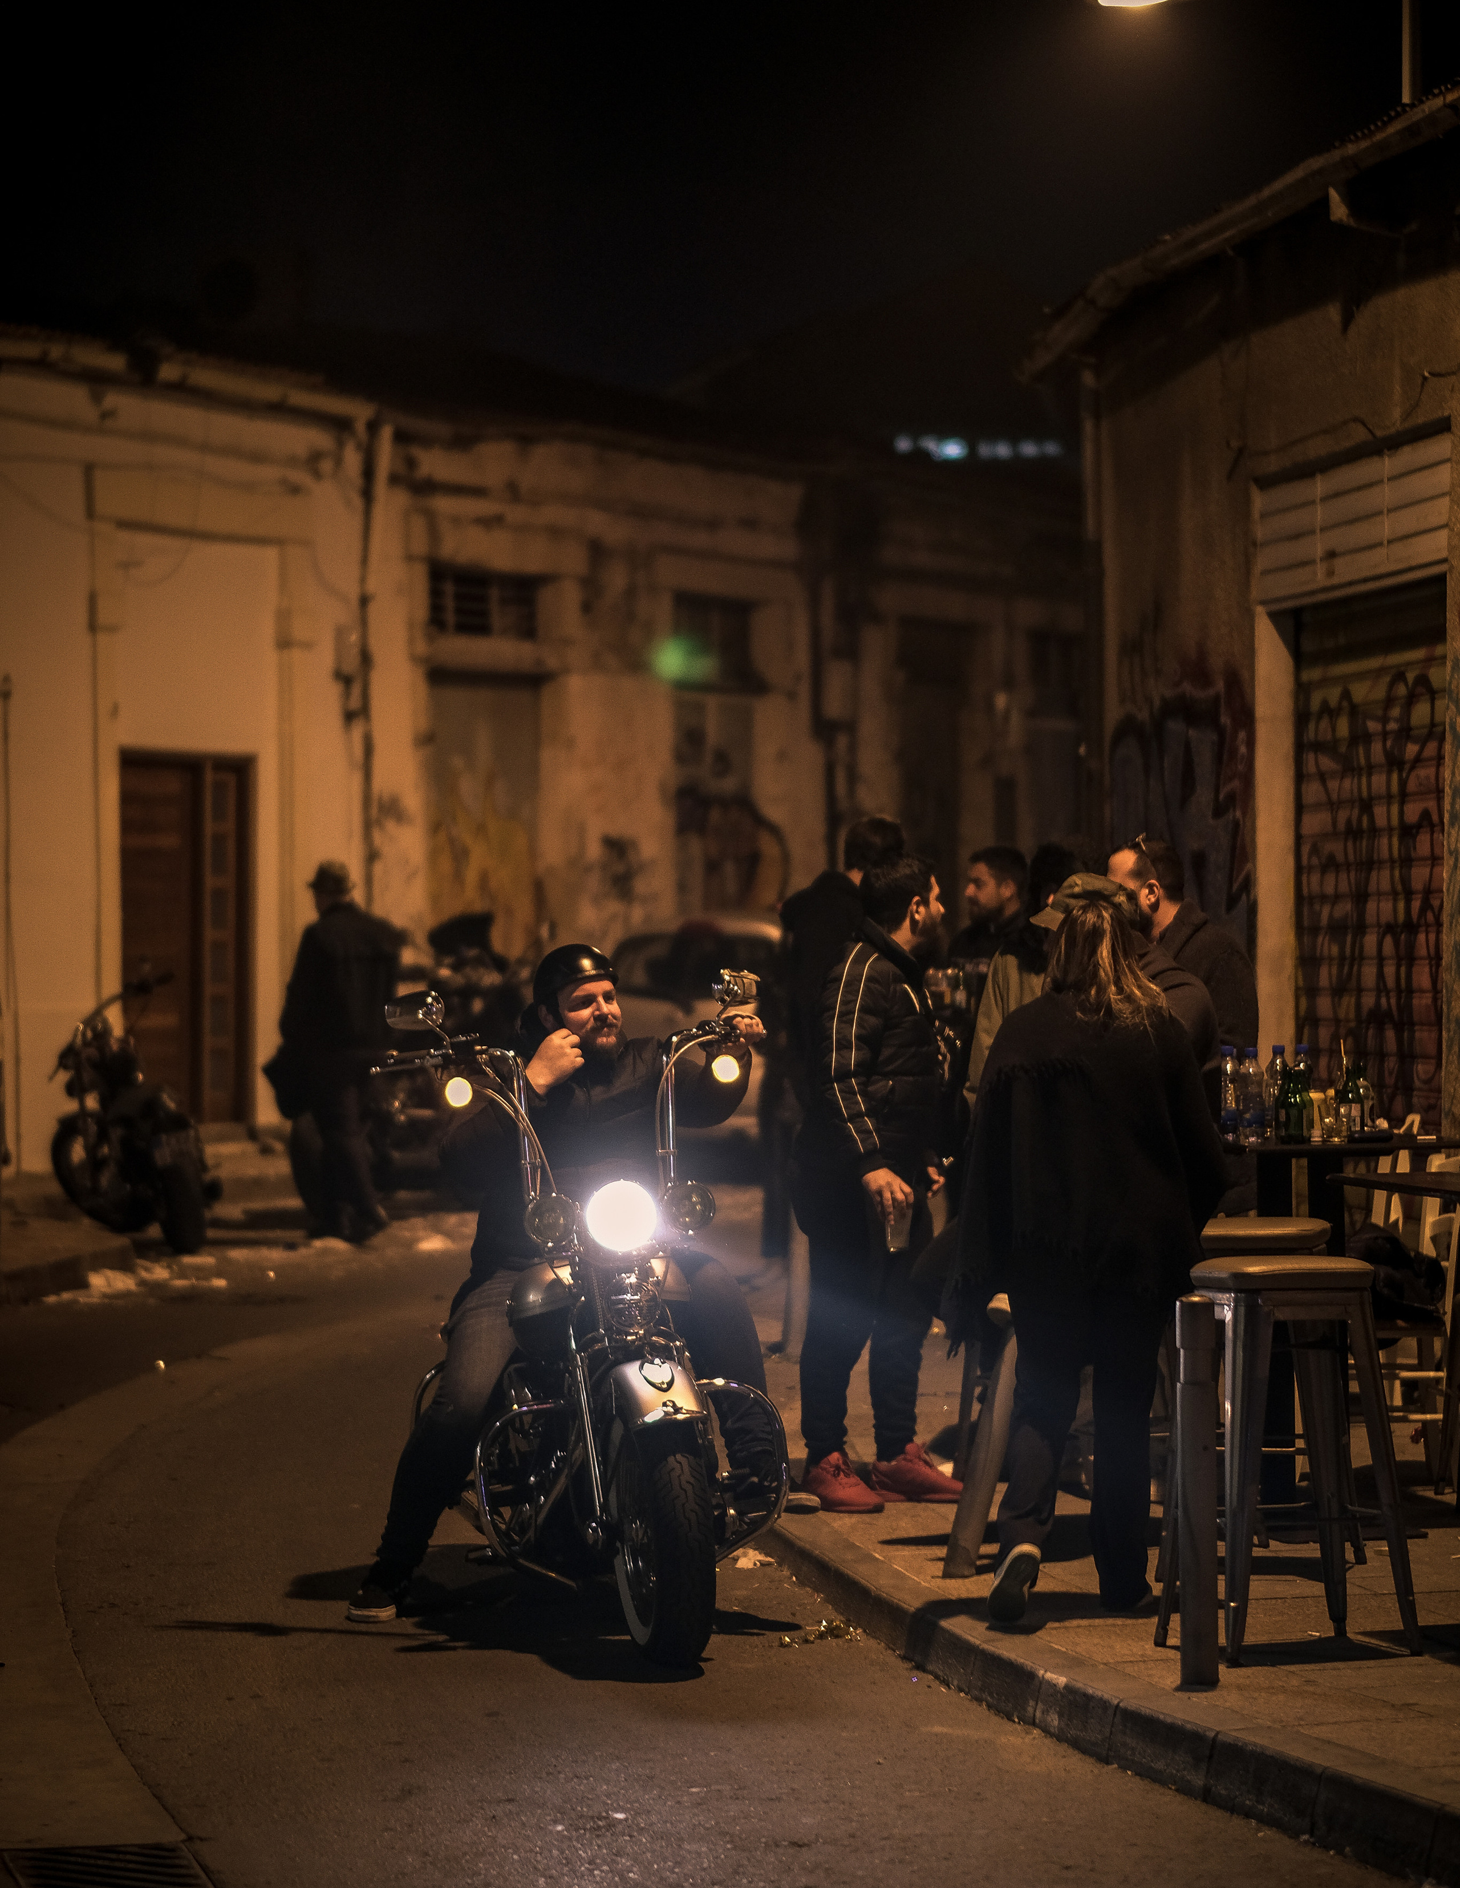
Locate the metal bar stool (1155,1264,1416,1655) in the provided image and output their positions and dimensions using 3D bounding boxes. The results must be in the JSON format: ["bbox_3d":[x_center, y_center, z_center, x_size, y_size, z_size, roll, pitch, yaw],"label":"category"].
[{"bbox_3d":[1.143,1.058,10.500,0.420,0.790,0.420,0,0,-22],"label":"metal bar stool"}]

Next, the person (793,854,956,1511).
[{"bbox_3d":[0.385,0.615,13.450,0.360,1.710,0.500,0,0,28],"label":"person"}]

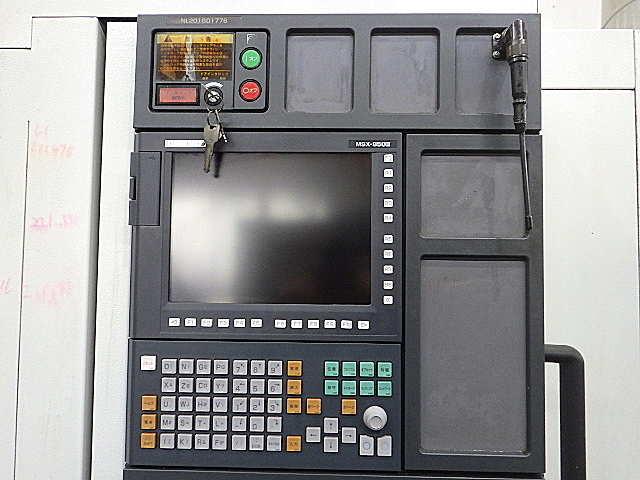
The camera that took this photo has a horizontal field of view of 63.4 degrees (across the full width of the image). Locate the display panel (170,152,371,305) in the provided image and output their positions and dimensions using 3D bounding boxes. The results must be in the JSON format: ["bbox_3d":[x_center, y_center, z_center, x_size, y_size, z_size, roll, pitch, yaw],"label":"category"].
[{"bbox_3d":[-0.053,-0.013,0.557,0.216,0.162,0.012,0,-3,1],"label":"display panel"}]

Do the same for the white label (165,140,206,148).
[{"bbox_3d":[-0.144,-0.103,0.558,0.046,0.009,0.002,0,-3,1],"label":"white label"}]

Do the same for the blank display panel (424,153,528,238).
[{"bbox_3d":[0.163,-0.047,0.552,0.109,0.090,0.010,0,-3,1],"label":"blank display panel"}]

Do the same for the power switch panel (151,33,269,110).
[{"bbox_3d":[-0.120,-0.184,0.559,0.125,0.088,0.020,0,-3,1],"label":"power switch panel"}]

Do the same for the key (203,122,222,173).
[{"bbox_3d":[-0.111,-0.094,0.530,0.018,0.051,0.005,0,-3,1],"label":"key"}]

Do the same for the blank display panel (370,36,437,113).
[{"bbox_3d":[0.092,-0.180,0.560,0.073,0.087,0.010,0,-3,1],"label":"blank display panel"}]

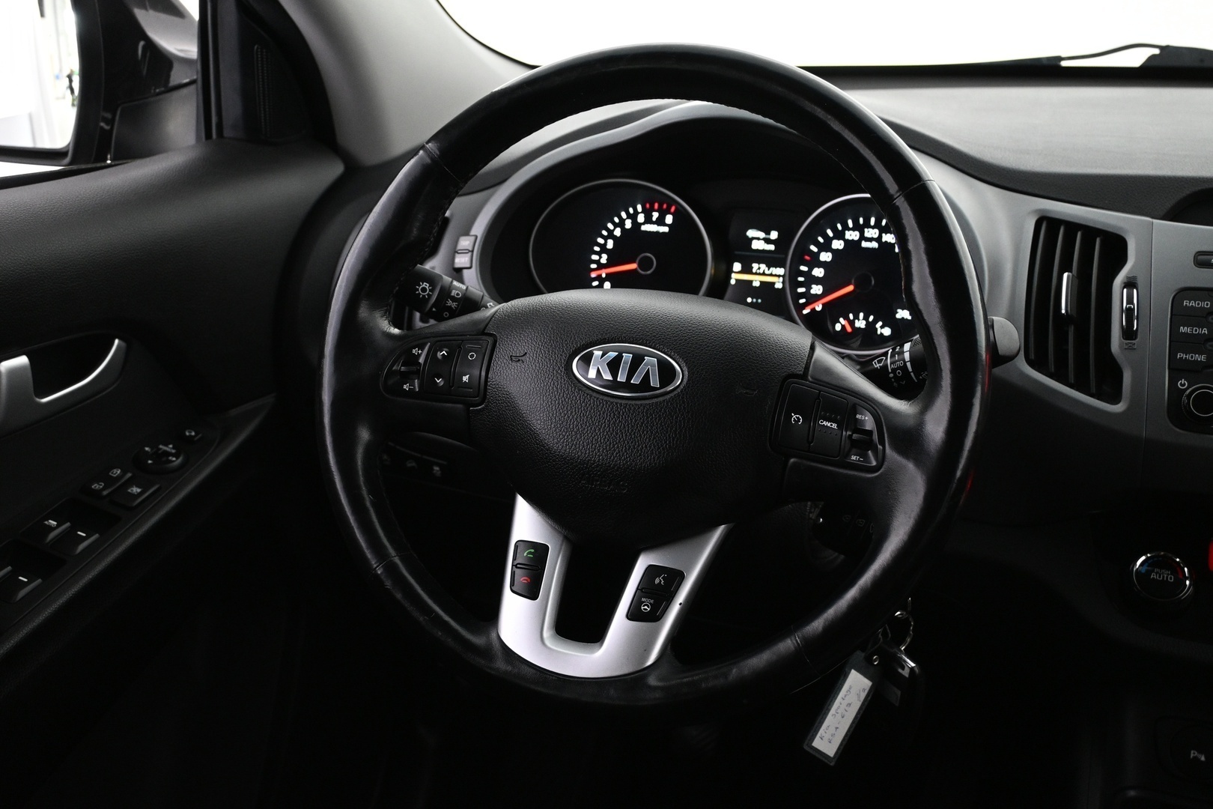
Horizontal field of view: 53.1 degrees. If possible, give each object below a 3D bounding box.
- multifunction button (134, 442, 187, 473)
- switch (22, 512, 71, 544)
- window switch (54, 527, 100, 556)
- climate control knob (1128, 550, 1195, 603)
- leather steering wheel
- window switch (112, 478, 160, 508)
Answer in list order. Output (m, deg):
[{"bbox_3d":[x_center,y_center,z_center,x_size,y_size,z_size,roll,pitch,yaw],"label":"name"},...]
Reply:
[{"bbox_3d":[-0.300,0.035,0.817,0.034,0.012,0.034,4,31,-3],"label":"multifunction button"},{"bbox_3d":[-0.345,0.081,0.747,0.020,0.012,0.024,14,32,14],"label":"switch"},{"bbox_3d":[-0.324,0.087,0.740,0.021,0.012,0.024,14,32,14],"label":"window switch"},{"bbox_3d":[0.377,0.121,0.827,0.039,0.018,0.039,7,60,18],"label":"climate control knob"},{"bbox_3d":[0.020,-0.014,0.691,0.381,0.381,0.100,8,-6,18],"label":"leather steering wheel"},{"bbox_3d":[-0.305,0.060,0.786,0.018,0.009,0.026,14,32,14],"label":"window switch"}]

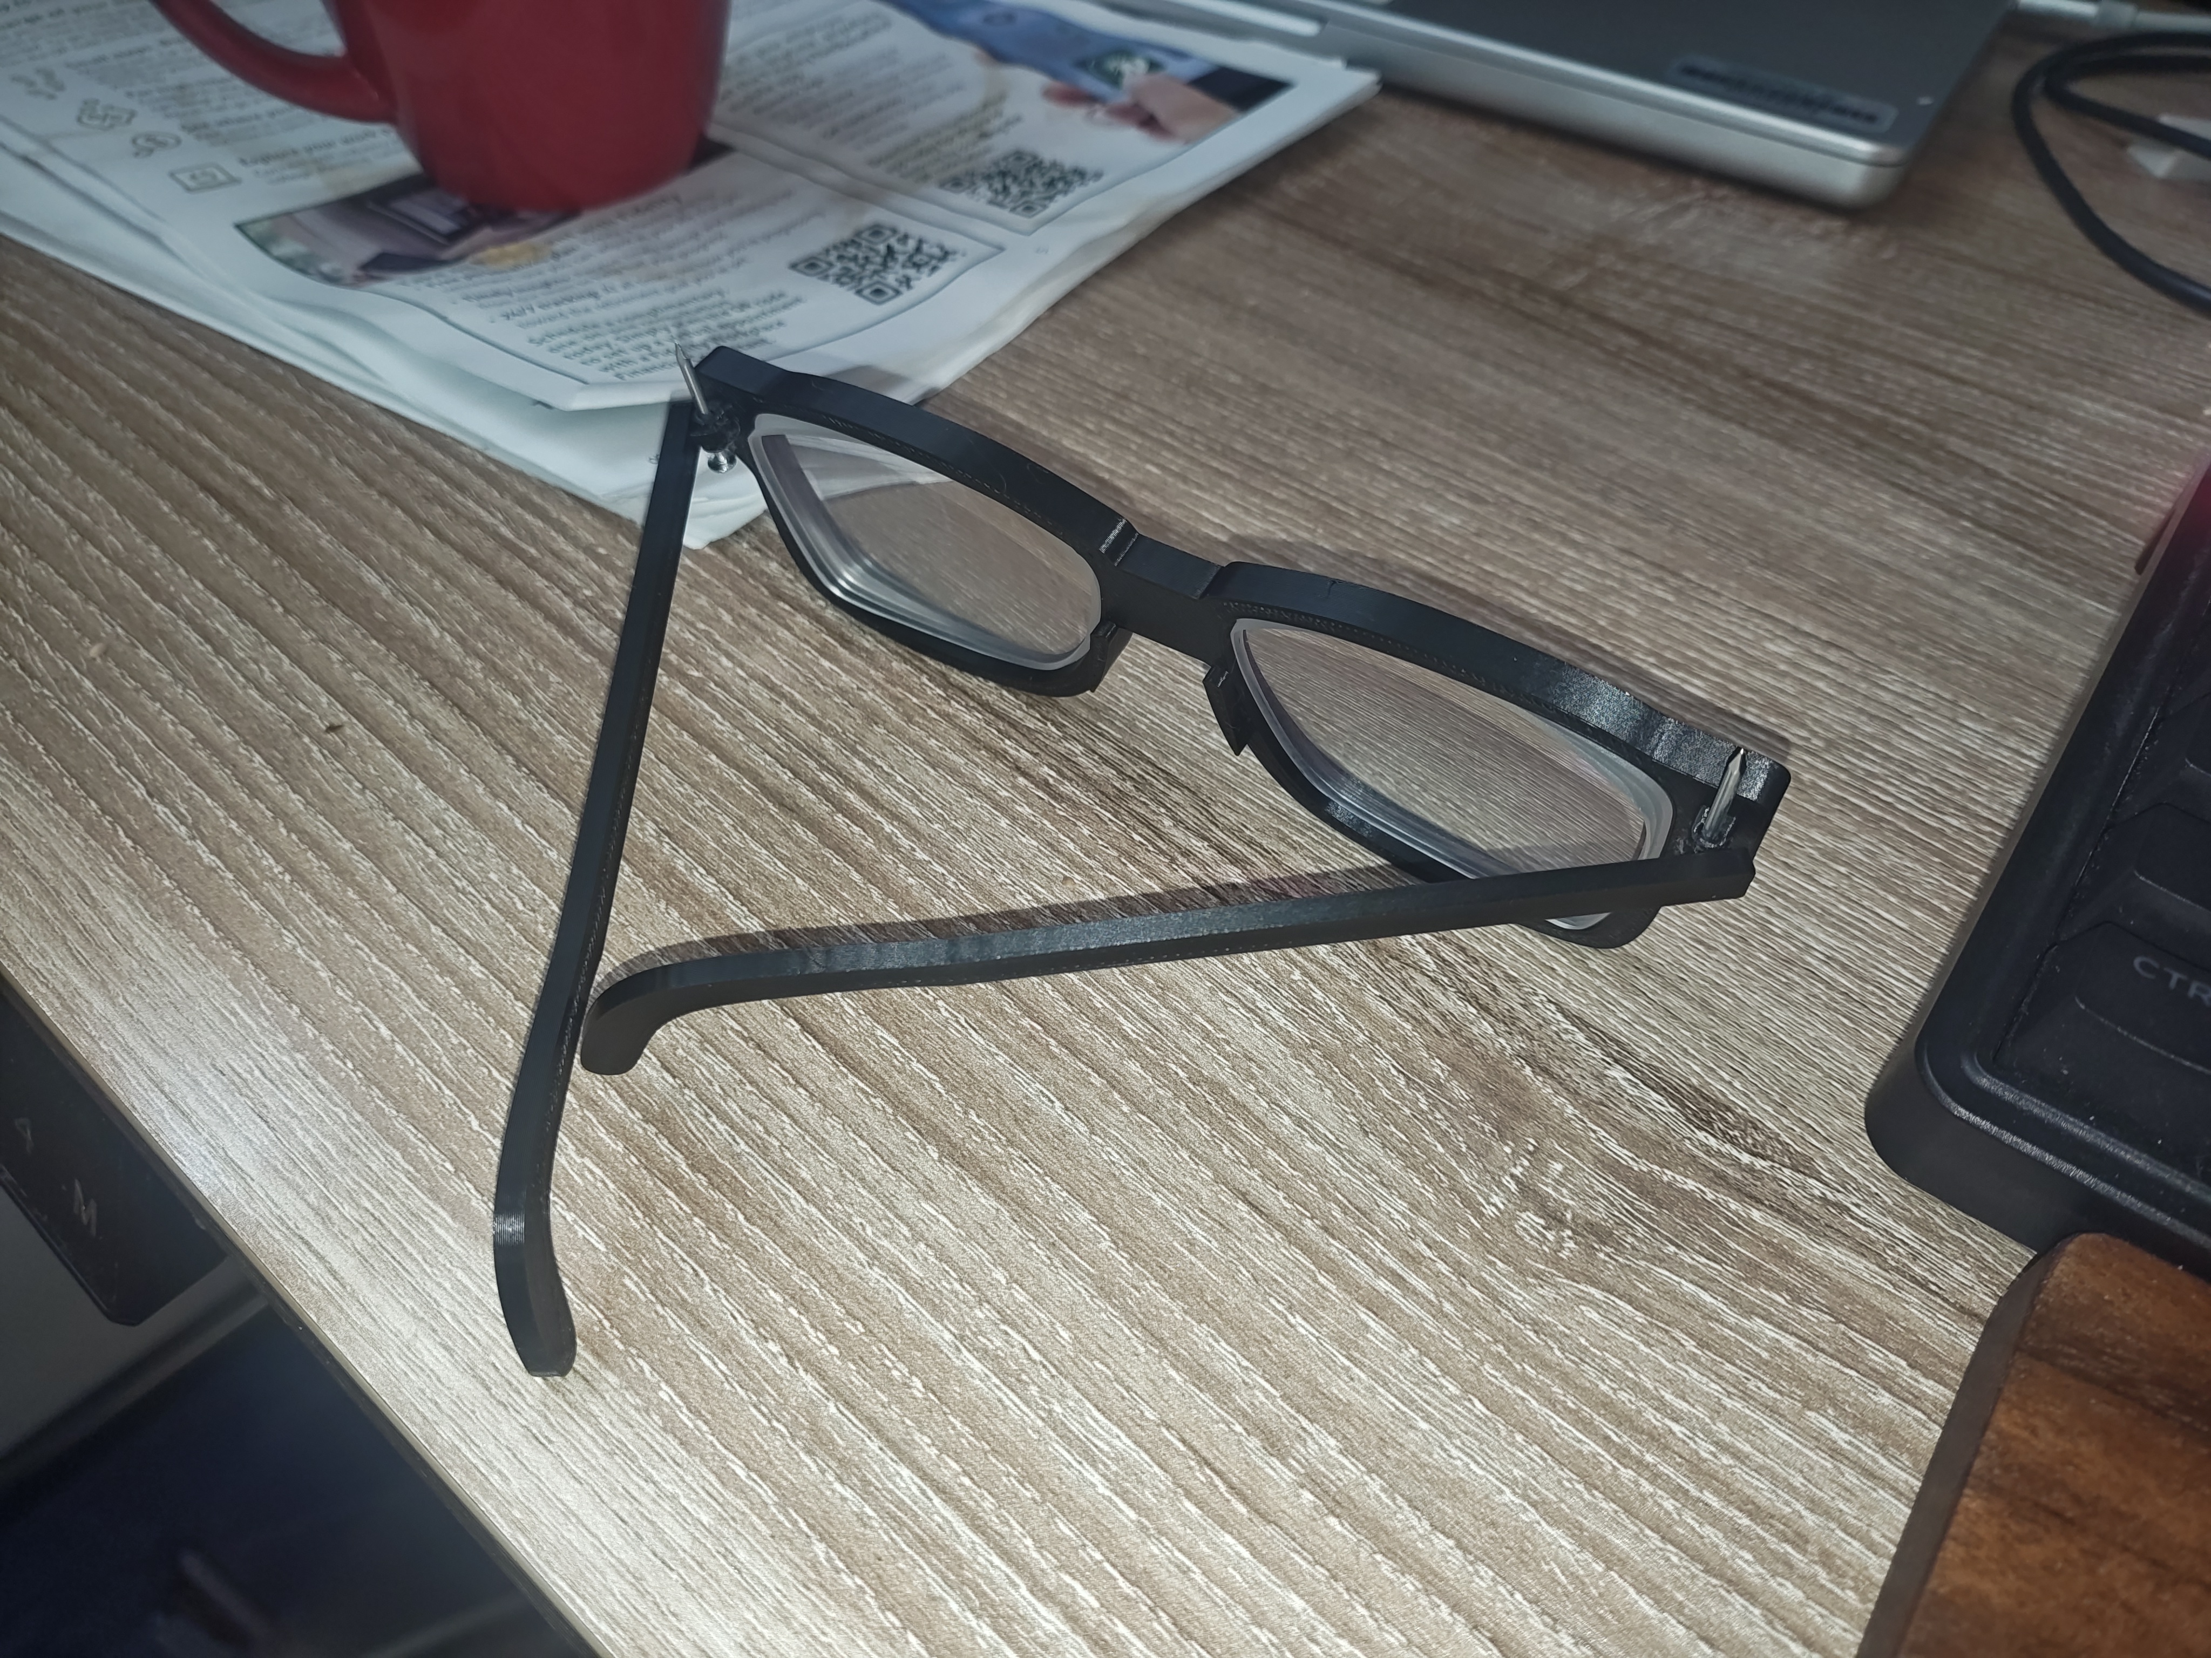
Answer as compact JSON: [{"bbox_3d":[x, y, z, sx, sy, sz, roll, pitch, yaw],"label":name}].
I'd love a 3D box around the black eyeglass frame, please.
[{"bbox_3d":[-0.018,0.007,0.169,0.145,0.045,0.112,26,54,20],"label":"black eyeglass frame"}]

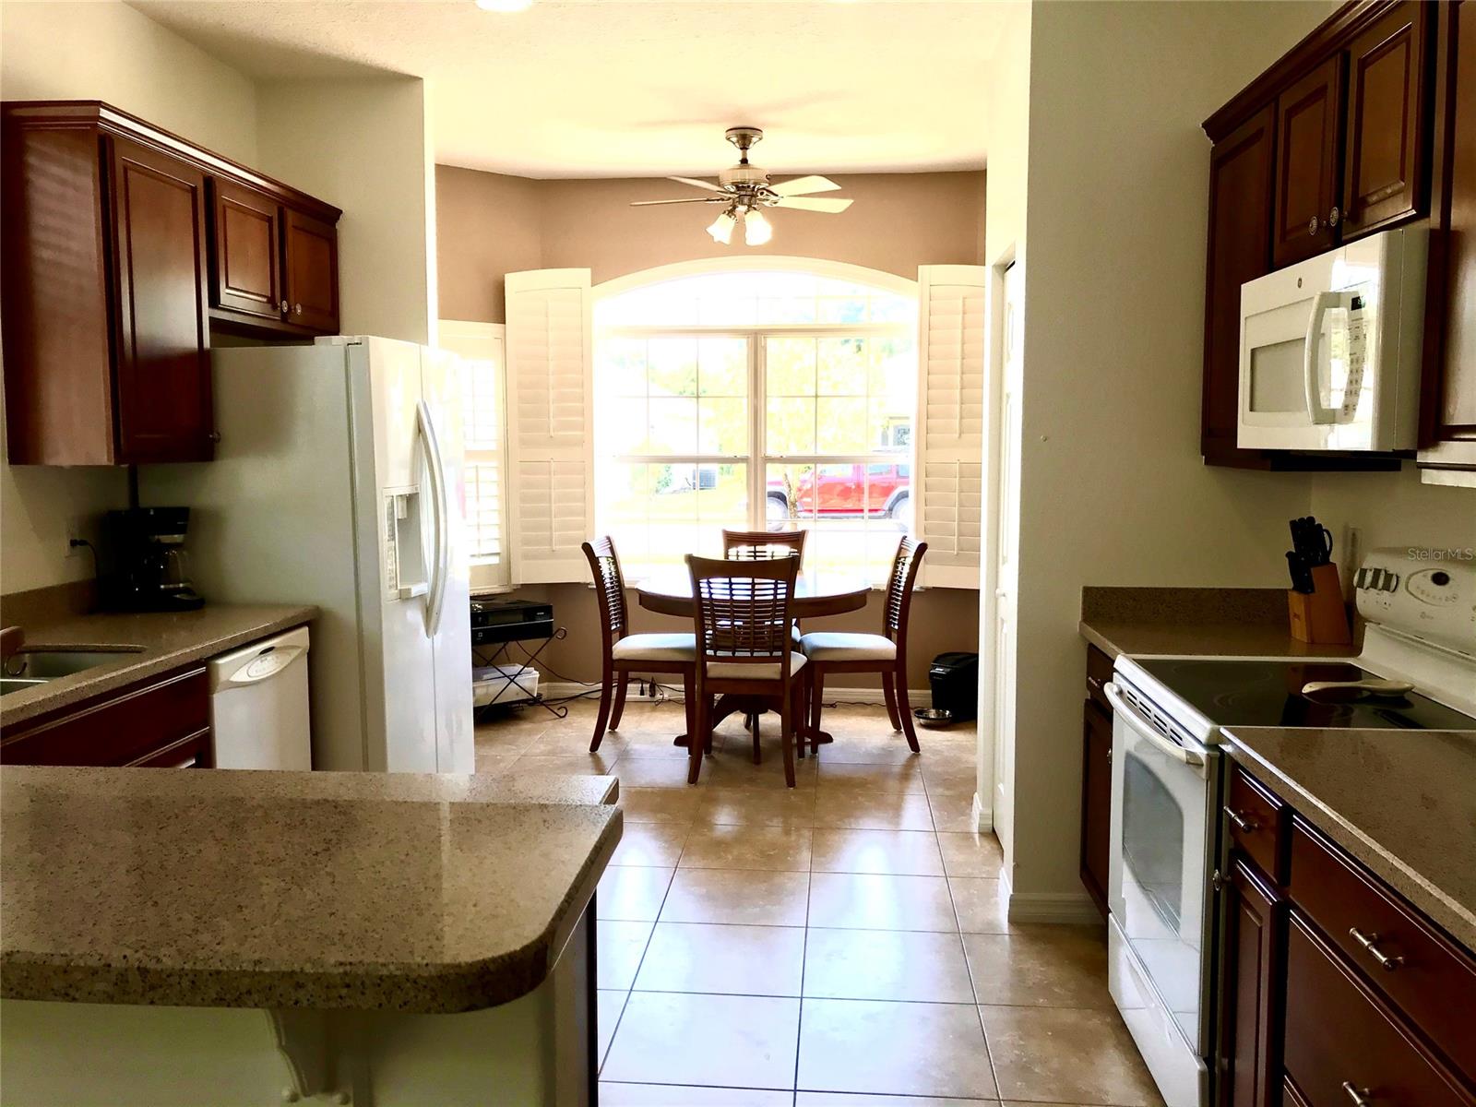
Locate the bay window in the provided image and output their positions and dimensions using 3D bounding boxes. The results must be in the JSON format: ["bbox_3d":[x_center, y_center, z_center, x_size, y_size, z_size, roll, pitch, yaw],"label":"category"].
[{"bbox_3d":[0.086,-0.714,6.518,1.780,1.760,0.120,1,6,5],"label":"bay window"}]

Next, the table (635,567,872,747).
[{"bbox_3d":[0.076,0.535,5.713,1.117,0.762,1.117,1,6,5],"label":"table"}]

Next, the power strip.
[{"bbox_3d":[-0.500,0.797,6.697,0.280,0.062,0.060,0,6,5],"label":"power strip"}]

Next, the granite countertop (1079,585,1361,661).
[{"bbox_3d":[1.312,0.191,3.242,0.655,0.138,0.565,1,6,5],"label":"granite countertop"}]

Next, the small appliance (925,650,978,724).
[{"bbox_3d":[1.194,0.684,6.326,0.210,0.350,0.330,5,8,44],"label":"small appliance"}]

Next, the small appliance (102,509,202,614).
[{"bbox_3d":[-1.886,0.020,3.879,0.295,0.336,0.190,0,6,5],"label":"small appliance"}]

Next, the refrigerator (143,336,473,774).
[{"bbox_3d":[-1.495,0.159,4.397,0.860,1.785,0.915,0,6,5],"label":"refrigerator"}]

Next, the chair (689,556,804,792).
[{"bbox_3d":[0.047,0.470,5.235,0.490,0.985,0.560,1,6,7],"label":"chair"}]

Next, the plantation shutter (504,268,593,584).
[{"bbox_3d":[-1.033,-0.686,6.539,0.470,1.720,0.060,-1,6,-5],"label":"plantation shutter"}]

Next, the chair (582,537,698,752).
[{"bbox_3d":[-0.413,0.422,5.715,0.560,0.985,0.490,1,6,7],"label":"chair"}]

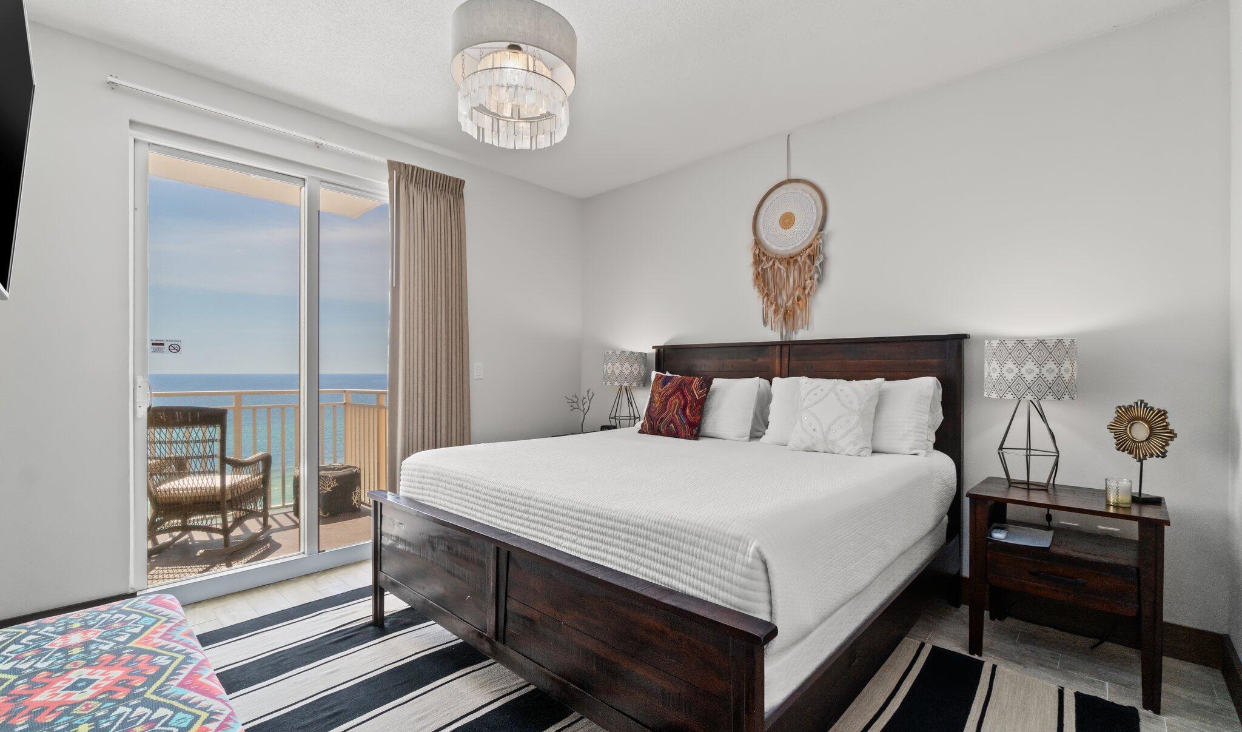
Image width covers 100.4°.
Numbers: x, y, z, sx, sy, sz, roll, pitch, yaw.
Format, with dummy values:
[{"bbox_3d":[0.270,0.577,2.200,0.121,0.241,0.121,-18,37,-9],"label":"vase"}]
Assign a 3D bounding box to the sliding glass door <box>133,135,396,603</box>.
[{"bbox_3d":[-1.875,0.006,3.133,0.120,2.280,1.600,0,0,43],"label":"sliding glass door"}]

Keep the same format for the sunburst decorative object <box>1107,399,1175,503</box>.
[{"bbox_3d":[2.093,0.345,2.083,0.235,0.405,0.080,0,0,12],"label":"sunburst decorative object"}]

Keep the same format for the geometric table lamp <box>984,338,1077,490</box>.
[{"bbox_3d":[1.857,0.214,2.346,0.330,0.675,0.330,0,0,43],"label":"geometric table lamp"}]

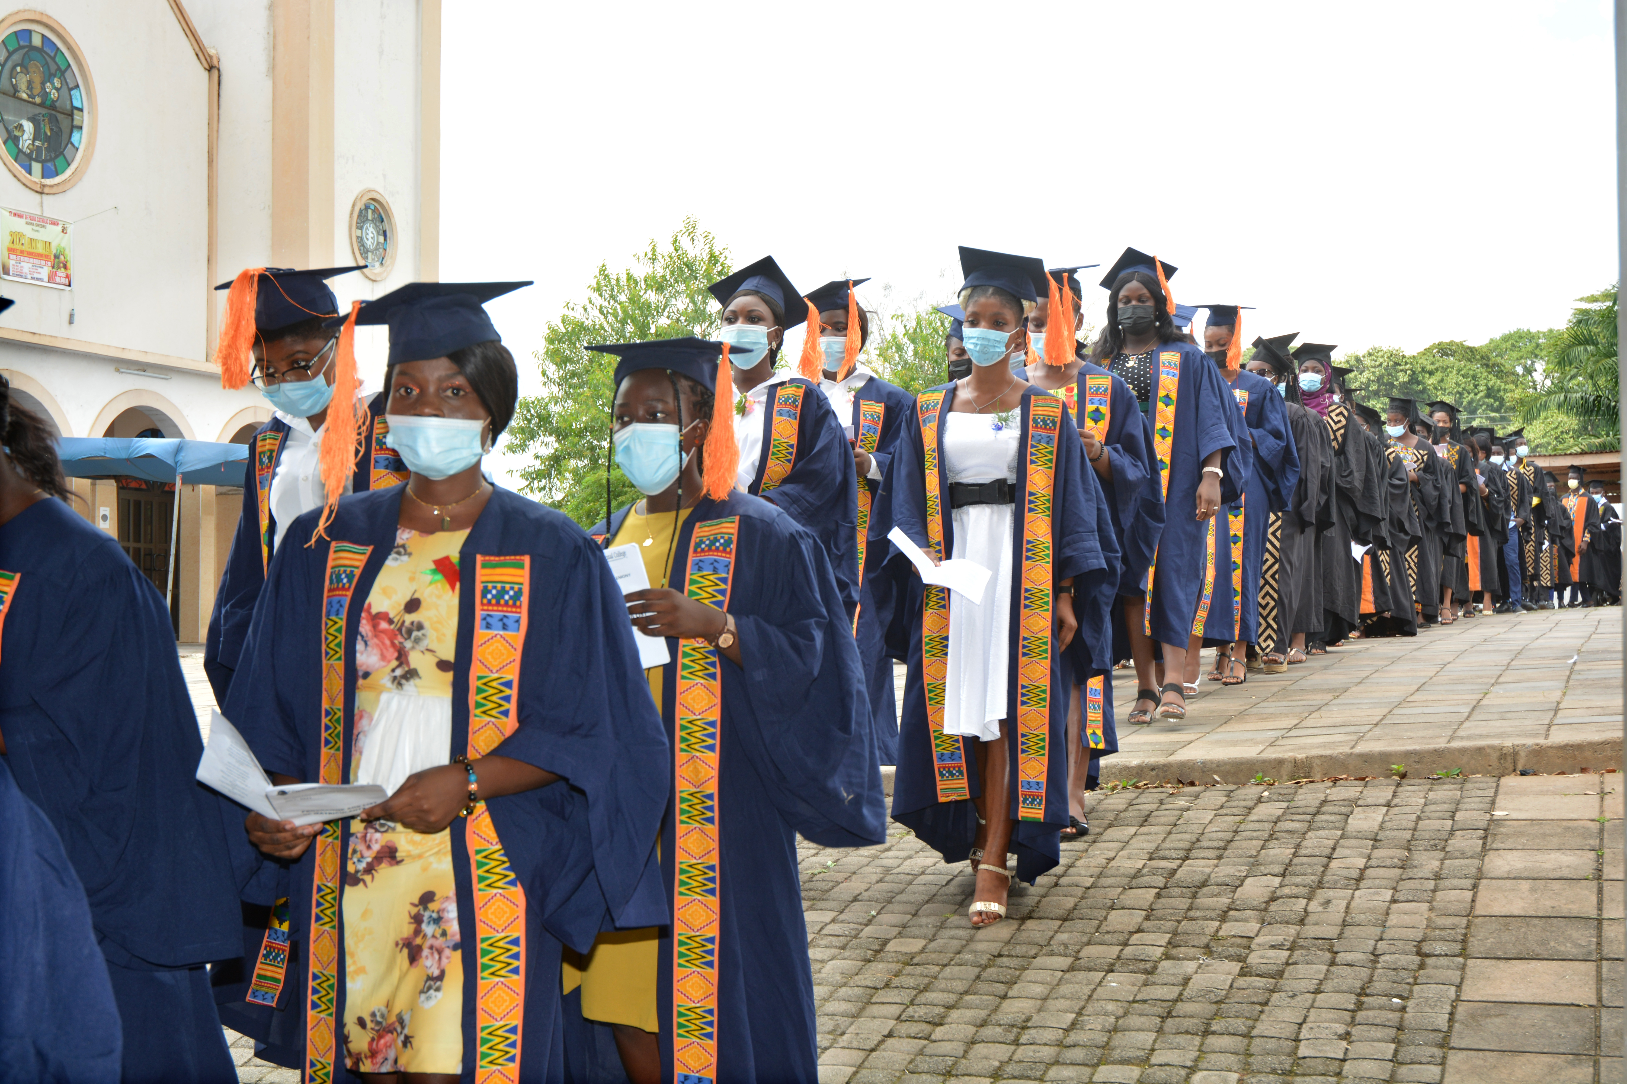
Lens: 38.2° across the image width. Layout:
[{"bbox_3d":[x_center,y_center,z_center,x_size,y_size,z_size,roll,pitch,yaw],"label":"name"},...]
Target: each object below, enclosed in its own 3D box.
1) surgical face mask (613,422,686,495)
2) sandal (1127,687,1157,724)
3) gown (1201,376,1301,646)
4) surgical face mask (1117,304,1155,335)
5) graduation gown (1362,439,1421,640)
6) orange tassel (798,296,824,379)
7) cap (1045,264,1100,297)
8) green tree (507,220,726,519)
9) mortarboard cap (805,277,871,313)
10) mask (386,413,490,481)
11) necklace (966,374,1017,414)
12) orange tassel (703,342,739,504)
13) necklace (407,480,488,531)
[{"bbox_3d":[-0.259,-0.130,3.700,0.135,0.110,0.080,-1,5,29],"label":"surgical face mask"},{"bbox_3d":[1.193,0.600,8.500,0.095,0.110,0.245,0,-1,20],"label":"sandal"},{"bbox_3d":[1.945,-0.163,10.750,0.550,1.260,0.400,0,-1,25],"label":"gown"},{"bbox_3d":[1.243,-0.857,9.050,0.150,0.125,0.080,1,5,9],"label":"surgical face mask"},{"bbox_3d":[3.817,-0.021,15.700,0.600,1.290,0.480,0,-1,23],"label":"graduation gown"},{"bbox_3d":[-0.007,-0.580,6.720,0.068,0.238,0.060,-1,-2,20],"label":"orange tassel"},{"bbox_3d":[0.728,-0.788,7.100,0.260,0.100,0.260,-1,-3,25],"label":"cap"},{"bbox_3d":[-2.081,-1.154,27.000,3.200,5.200,3.100,0,-1,11],"label":"green tree"},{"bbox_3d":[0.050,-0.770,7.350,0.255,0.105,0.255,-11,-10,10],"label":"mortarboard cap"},{"bbox_3d":[-0.556,-0.139,3.450,0.148,0.100,0.090,0,-1,2],"label":"mask"},{"bbox_3d":[0.470,-0.391,6.180,0.132,0.112,0.115,0,-2,15],"label":"necklace"},{"bbox_3d":[-0.162,-0.210,4.130,0.064,0.270,0.055,-1,-2,20],"label":"orange tassel"},{"bbox_3d":[-0.546,-0.061,3.500,0.122,0.088,0.112,0,-1,9],"label":"necklace"}]

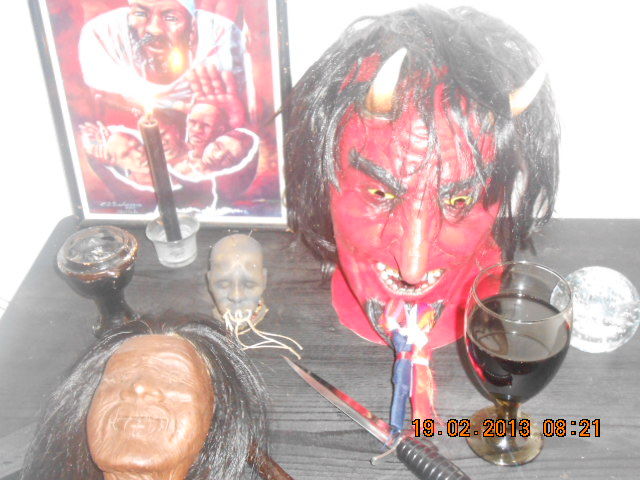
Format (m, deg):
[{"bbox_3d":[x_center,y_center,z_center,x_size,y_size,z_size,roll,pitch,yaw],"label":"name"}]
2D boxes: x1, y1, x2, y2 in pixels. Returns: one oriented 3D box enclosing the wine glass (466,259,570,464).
[{"bbox_3d":[0.154,0.103,0.651,0.080,0.160,0.080,7,38,14],"label":"wine glass"}]

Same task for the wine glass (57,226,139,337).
[{"bbox_3d":[-0.213,0.044,0.814,0.075,0.099,0.075,-15,38,-15],"label":"wine glass"}]

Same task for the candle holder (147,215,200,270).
[{"bbox_3d":[-0.163,0.002,0.917,0.058,0.041,0.058,-11,37,-10],"label":"candle holder"}]

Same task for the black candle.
[{"bbox_3d":[-0.169,-0.057,0.875,0.018,0.170,0.018,-11,37,-10],"label":"black candle"}]

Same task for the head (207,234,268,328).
[{"bbox_3d":[-0.083,0.041,0.817,0.059,0.088,0.069,-8,36,-6],"label":"head"}]

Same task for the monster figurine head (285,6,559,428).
[{"bbox_3d":[0.096,-0.055,0.753,0.245,0.300,0.280,5,37,12],"label":"monster figurine head"}]

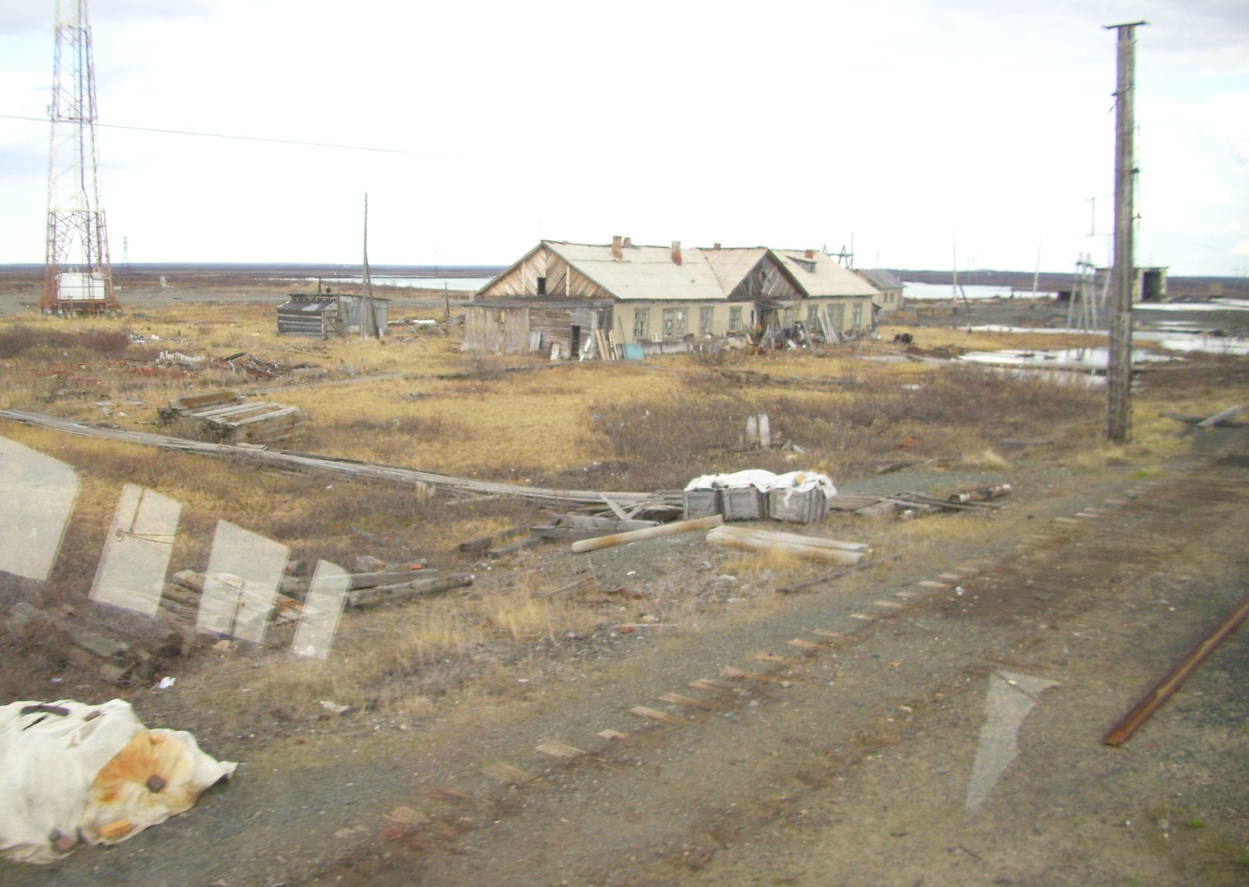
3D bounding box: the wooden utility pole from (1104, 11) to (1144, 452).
[{"bbox_3d":[12.222,-5.039,30.013,0.850,10.136,0.400,4,9,39],"label":"wooden utility pole"}]

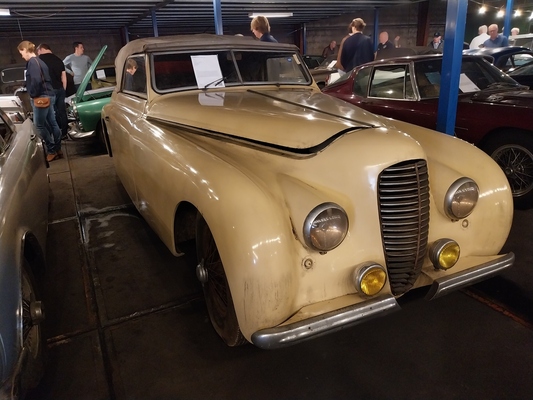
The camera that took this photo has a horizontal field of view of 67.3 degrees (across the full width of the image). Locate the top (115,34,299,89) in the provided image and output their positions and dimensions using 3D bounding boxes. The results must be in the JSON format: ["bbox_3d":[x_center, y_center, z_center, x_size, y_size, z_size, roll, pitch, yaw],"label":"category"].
[{"bbox_3d":[-0.670,-1.361,4.058,1.450,0.550,1.700,-11,21,-24],"label":"top"}]

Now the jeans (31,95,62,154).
[{"bbox_3d":[-3.336,-1.150,6.100,0.380,0.900,0.380,-10,21,-16],"label":"jeans"}]

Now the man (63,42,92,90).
[{"bbox_3d":[-3.595,-2.218,8.059,0.580,1.810,0.320,-15,23,-29],"label":"man"}]

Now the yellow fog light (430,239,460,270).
[{"bbox_3d":[0.849,0.259,1.905,0.145,0.150,0.115,-12,22,-21],"label":"yellow fog light"}]

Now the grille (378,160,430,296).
[{"bbox_3d":[0.636,0.163,1.785,0.250,0.660,0.150,-12,22,-21],"label":"grille"}]

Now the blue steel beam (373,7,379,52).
[{"bbox_3d":[3.464,-4.841,12.784,0.110,2.500,0.110,-13,22,-24],"label":"blue steel beam"}]

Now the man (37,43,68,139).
[{"bbox_3d":[-4.125,-2.087,7.700,0.400,1.740,0.500,14,27,39],"label":"man"}]

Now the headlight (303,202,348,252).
[{"bbox_3d":[0.249,0.115,1.637,0.205,0.205,0.085,-11,21,-24],"label":"headlight"}]

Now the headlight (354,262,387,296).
[{"bbox_3d":[0.443,0.338,1.700,0.145,0.145,0.105,-11,21,-24],"label":"headlight"}]

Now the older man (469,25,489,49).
[{"bbox_3d":[4.954,-3.243,9.400,0.520,1.680,0.360,-1,21,8],"label":"older man"}]

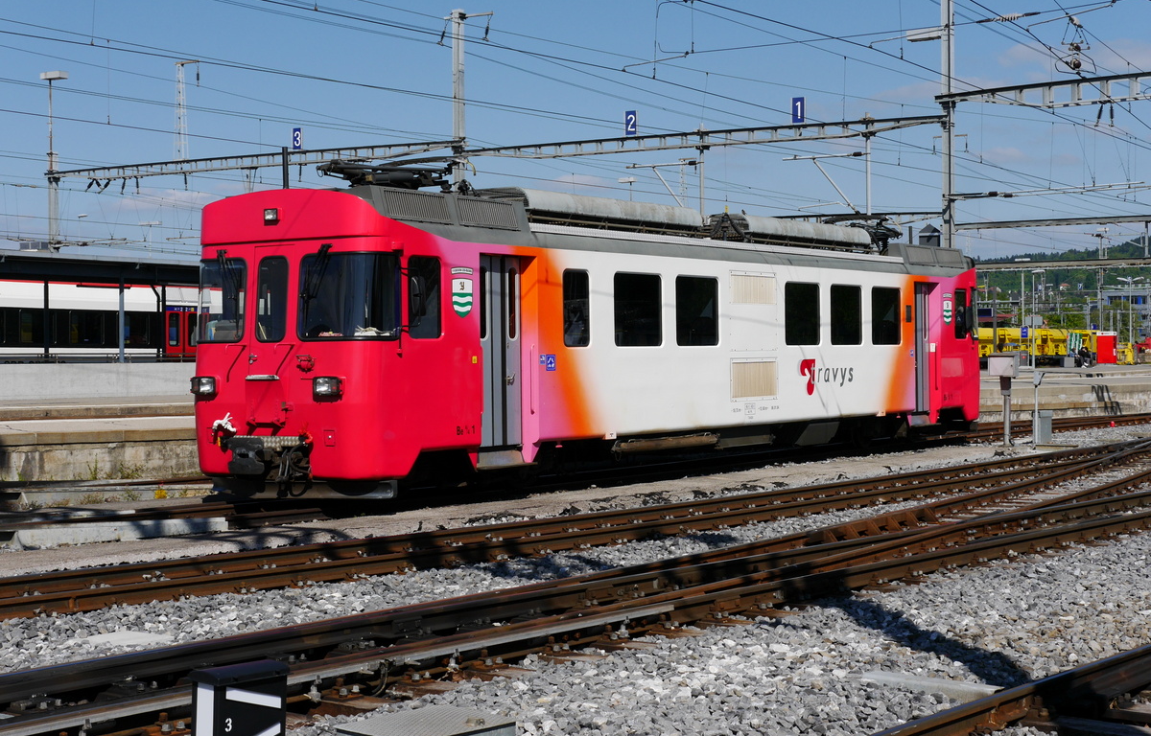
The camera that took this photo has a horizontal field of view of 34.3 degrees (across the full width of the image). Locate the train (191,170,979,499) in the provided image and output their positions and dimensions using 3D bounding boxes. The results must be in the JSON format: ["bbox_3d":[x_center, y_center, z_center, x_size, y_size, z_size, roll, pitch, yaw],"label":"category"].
[{"bbox_3d":[1.532,-0.534,27.809,2.696,3.741,17.750,0,1,34],"label":"train"}]

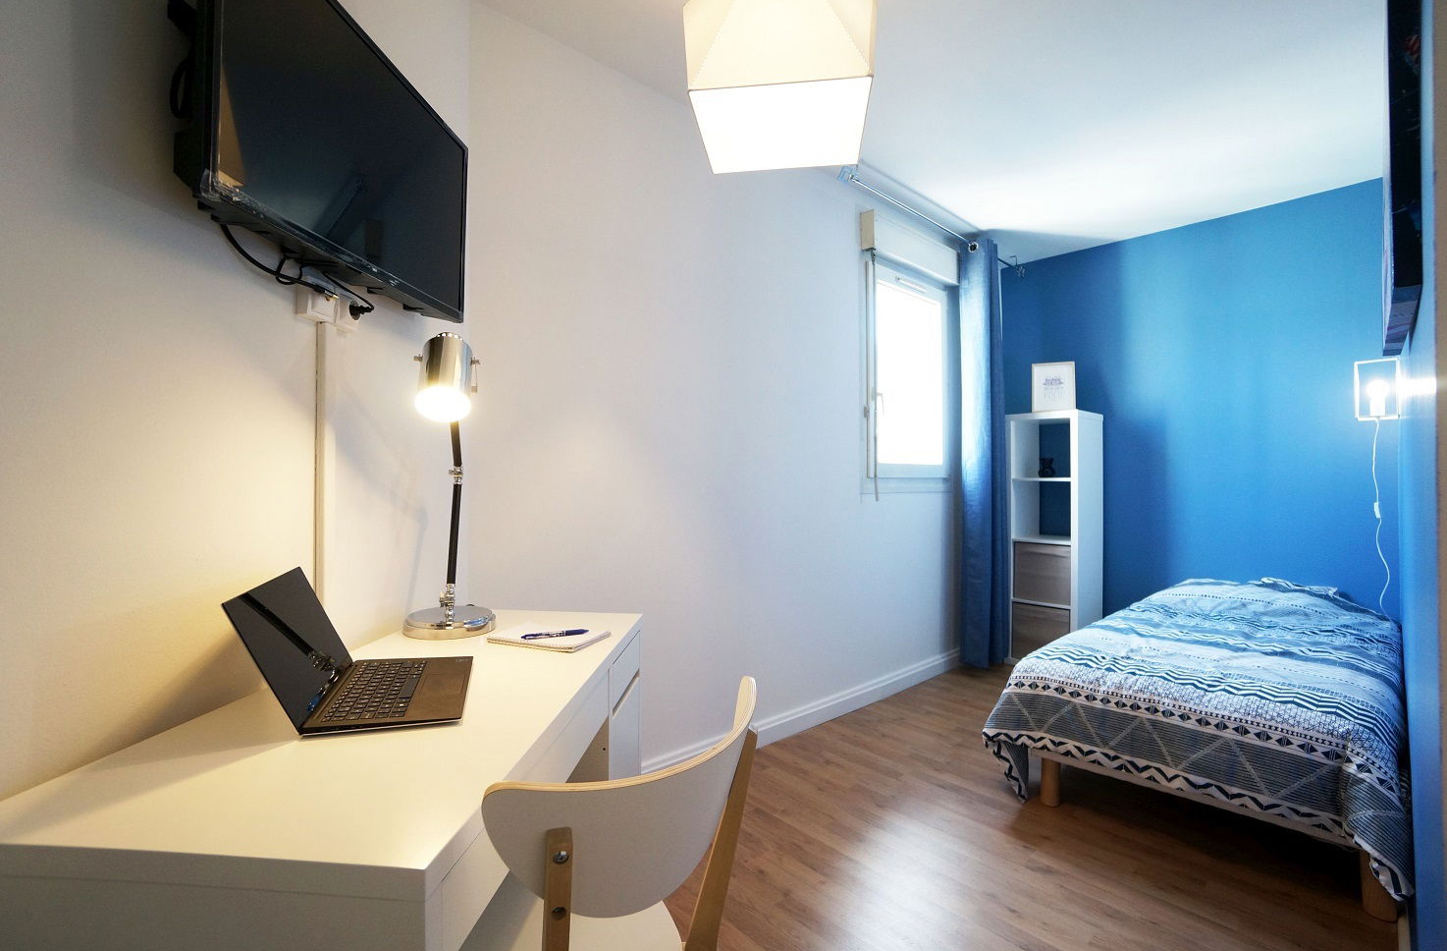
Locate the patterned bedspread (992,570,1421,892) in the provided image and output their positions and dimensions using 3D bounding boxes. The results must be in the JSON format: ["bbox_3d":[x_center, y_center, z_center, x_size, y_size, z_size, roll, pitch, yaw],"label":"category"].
[{"bbox_3d":[1.985,0.778,2.388,1.930,0.510,0.990,0,0,-41],"label":"patterned bedspread"}]

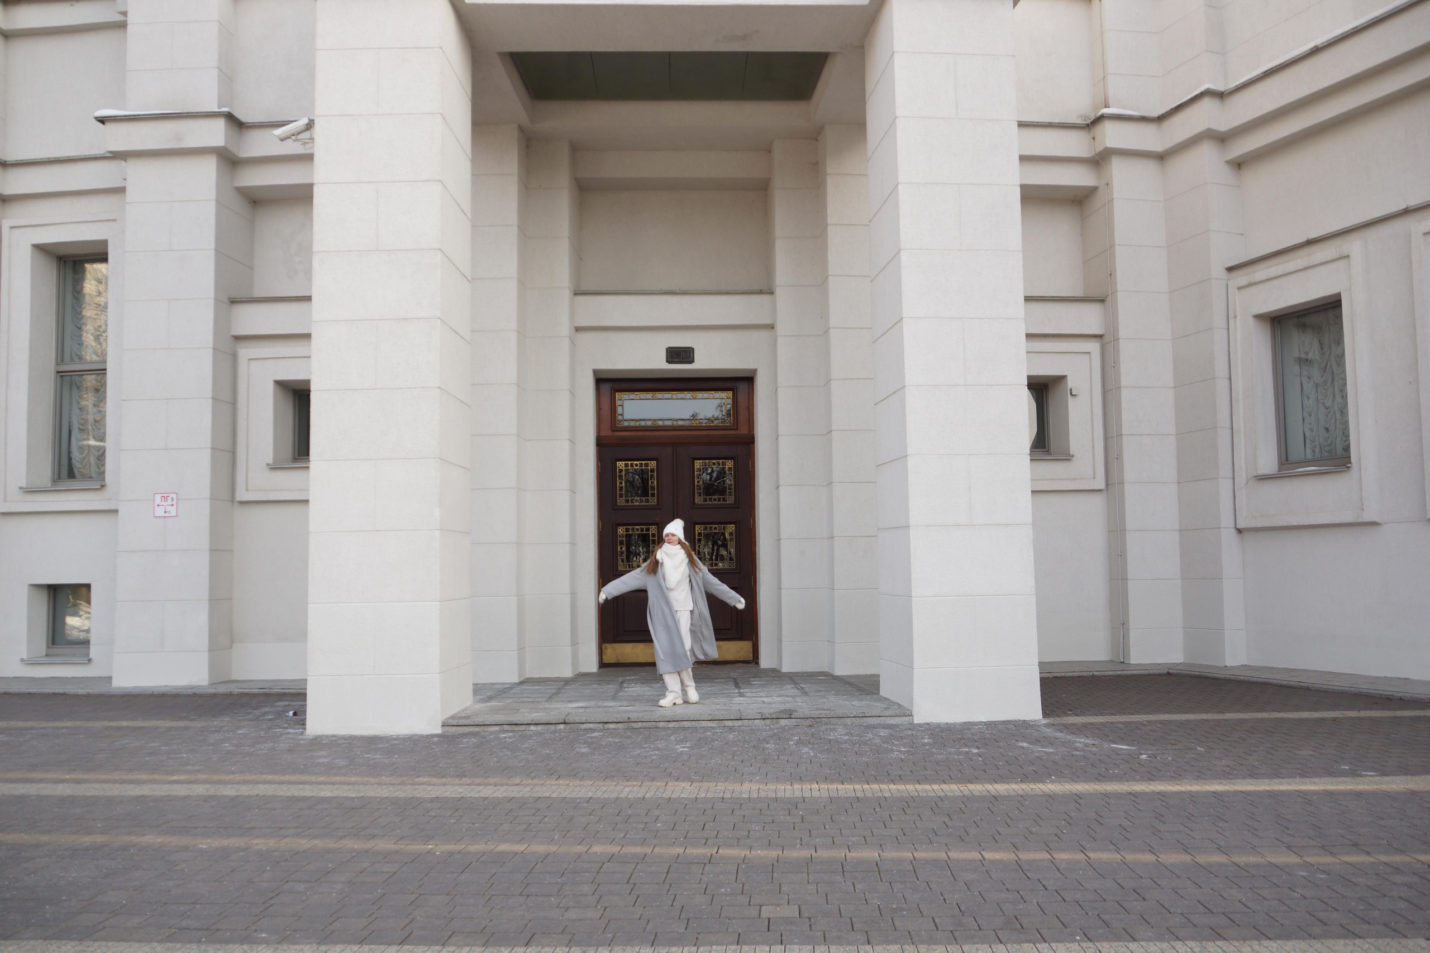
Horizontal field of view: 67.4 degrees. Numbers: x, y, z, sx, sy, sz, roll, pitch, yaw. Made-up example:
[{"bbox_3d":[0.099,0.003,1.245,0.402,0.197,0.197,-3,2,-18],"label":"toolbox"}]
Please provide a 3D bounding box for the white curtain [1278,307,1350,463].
[{"bbox_3d":[6.769,-1.000,12.032,0.120,1.802,1.120,1,-5,-22],"label":"white curtain"}]

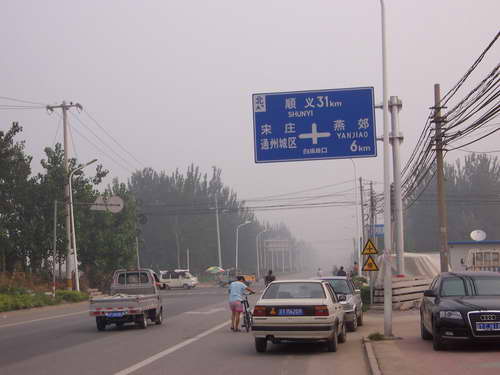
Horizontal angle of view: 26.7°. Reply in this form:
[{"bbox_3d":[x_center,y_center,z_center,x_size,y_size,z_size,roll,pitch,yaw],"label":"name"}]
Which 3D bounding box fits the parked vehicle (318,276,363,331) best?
[{"bbox_3d":[2.261,3.250,29.756,1.660,1.440,4.200,-1,-5,8],"label":"parked vehicle"}]

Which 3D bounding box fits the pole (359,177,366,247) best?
[{"bbox_3d":[9.300,3.676,86.363,0.270,9.196,0.270,-1,-5,5],"label":"pole"}]

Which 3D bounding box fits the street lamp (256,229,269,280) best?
[{"bbox_3d":[2.153,11.707,185.353,2.000,9.000,0.300,-1,-5,7],"label":"street lamp"}]

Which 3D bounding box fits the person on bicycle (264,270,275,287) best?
[{"bbox_3d":[1.232,6.012,66.065,0.600,1.650,1.700,-1,-5,6],"label":"person on bicycle"}]

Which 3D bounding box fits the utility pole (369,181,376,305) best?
[{"bbox_3d":[10.763,4.088,93.369,0.450,9.400,0.400,-1,-5,6],"label":"utility pole"}]

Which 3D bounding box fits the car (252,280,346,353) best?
[{"bbox_3d":[1.119,2.712,22.456,1.680,1.430,4.400,-1,-5,7],"label":"car"}]

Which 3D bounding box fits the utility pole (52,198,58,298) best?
[{"bbox_3d":[-12.492,3.935,67.246,0.140,6.226,0.140,-1,-5,5],"label":"utility pole"}]

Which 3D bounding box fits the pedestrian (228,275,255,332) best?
[{"bbox_3d":[-0.225,3.178,28.808,0.640,1.480,1.650,-1,-5,6],"label":"pedestrian"}]

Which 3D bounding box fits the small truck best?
[{"bbox_3d":[-3.635,3.289,31.371,1.480,1.800,3.750,-1,-5,5],"label":"small truck"}]

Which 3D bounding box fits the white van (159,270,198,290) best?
[{"bbox_3d":[-6.640,8.624,99.076,3.750,1.930,1.580,-1,-5,7],"label":"white van"}]

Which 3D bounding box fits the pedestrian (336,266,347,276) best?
[{"bbox_3d":[5.039,5.258,58.068,0.500,1.720,0.380,-1,-5,5],"label":"pedestrian"}]

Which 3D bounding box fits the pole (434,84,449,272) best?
[{"bbox_3d":[7.725,0.307,42.355,0.320,9.006,0.320,-1,-5,5],"label":"pole"}]

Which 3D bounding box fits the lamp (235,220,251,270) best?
[{"bbox_3d":[-1.116,10.162,168.285,2.350,9.642,0.350,-1,-5,5],"label":"lamp"}]

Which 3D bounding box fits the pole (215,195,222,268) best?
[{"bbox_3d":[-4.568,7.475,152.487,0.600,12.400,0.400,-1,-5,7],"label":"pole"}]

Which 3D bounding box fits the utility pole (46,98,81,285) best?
[{"bbox_3d":[-12.482,0.821,71.514,2.400,13.100,0.400,-1,-5,8],"label":"utility pole"}]

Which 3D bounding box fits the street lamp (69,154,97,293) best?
[{"bbox_3d":[-11.161,2.675,70.361,1.950,9.200,0.300,-1,-5,7],"label":"street lamp"}]

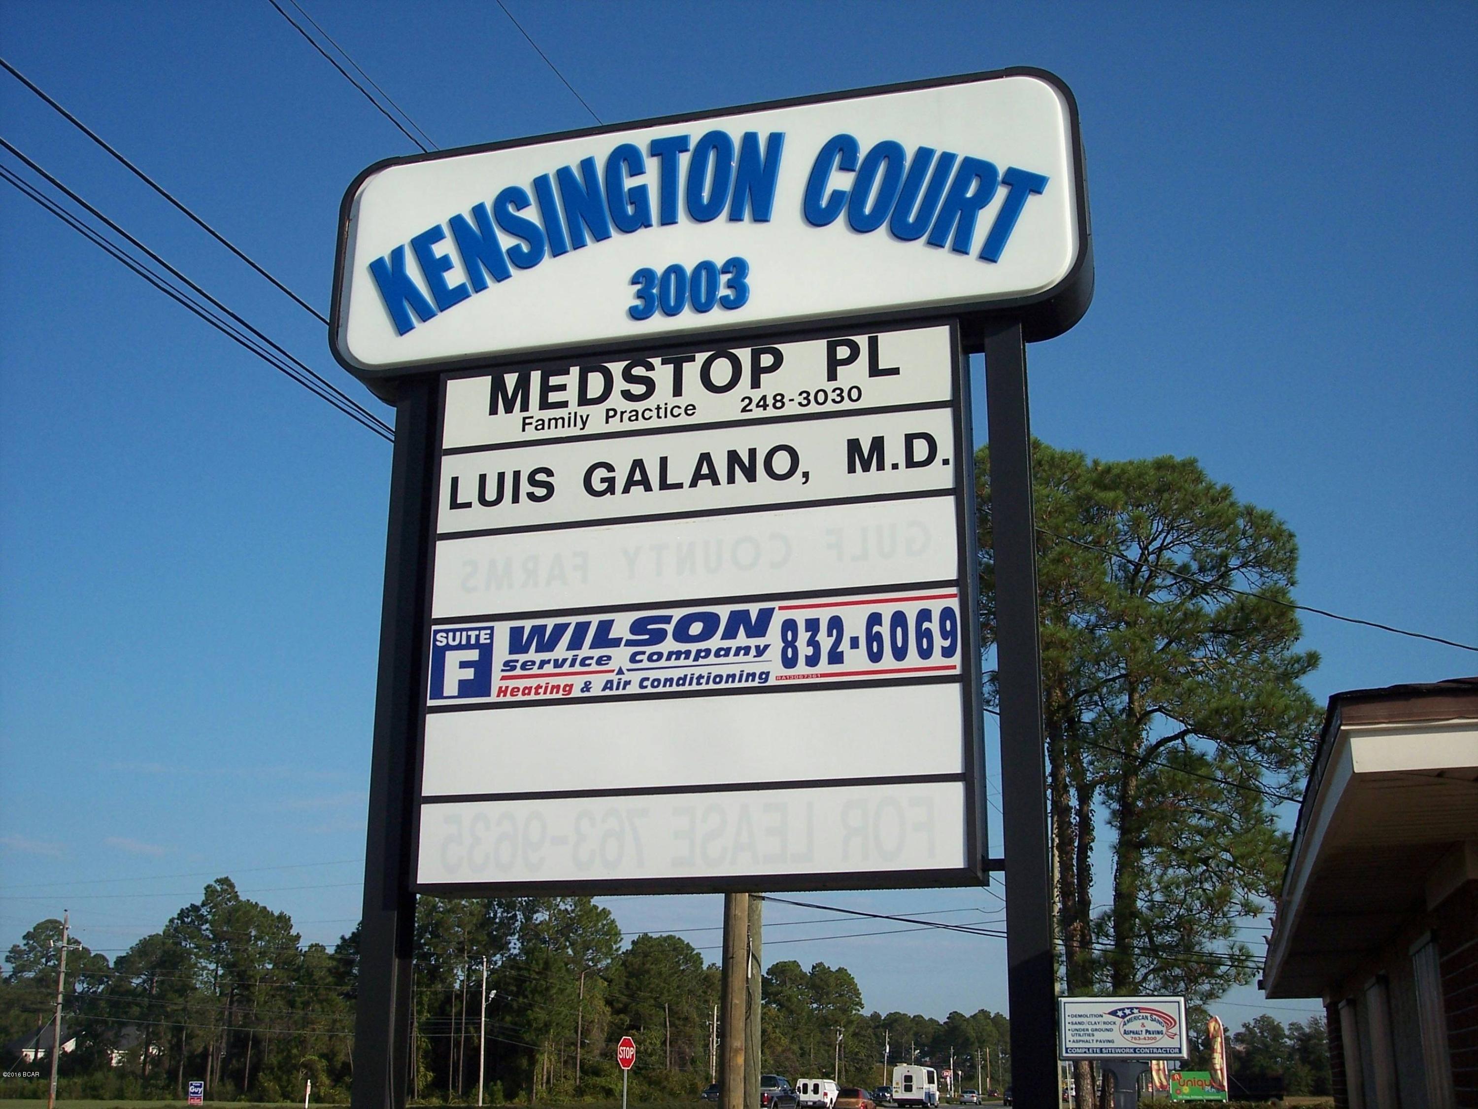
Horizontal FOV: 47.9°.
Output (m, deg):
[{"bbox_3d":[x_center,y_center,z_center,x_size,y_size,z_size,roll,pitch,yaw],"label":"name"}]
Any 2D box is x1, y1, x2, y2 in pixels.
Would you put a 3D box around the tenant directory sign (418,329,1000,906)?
[{"bbox_3d":[-0.135,0.192,5.401,1.790,1.760,0.265,-4,-18,15],"label":"tenant directory sign"}]

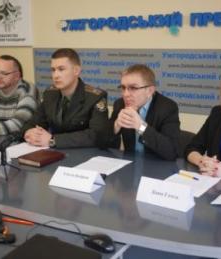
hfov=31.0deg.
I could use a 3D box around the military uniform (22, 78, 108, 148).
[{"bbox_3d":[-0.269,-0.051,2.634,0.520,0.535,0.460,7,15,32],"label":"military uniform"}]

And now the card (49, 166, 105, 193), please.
[{"bbox_3d":[-0.147,0.217,1.801,0.216,0.070,0.131,7,14,30],"label":"card"}]

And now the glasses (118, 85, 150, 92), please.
[{"bbox_3d":[0.135,-0.230,2.240,0.140,0.042,0.135,9,20,37],"label":"glasses"}]

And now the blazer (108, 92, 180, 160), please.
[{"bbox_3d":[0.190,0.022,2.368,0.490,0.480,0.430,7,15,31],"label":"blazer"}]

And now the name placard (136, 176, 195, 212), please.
[{"bbox_3d":[0.222,0.249,1.593,0.214,0.089,0.094,7,15,32],"label":"name placard"}]

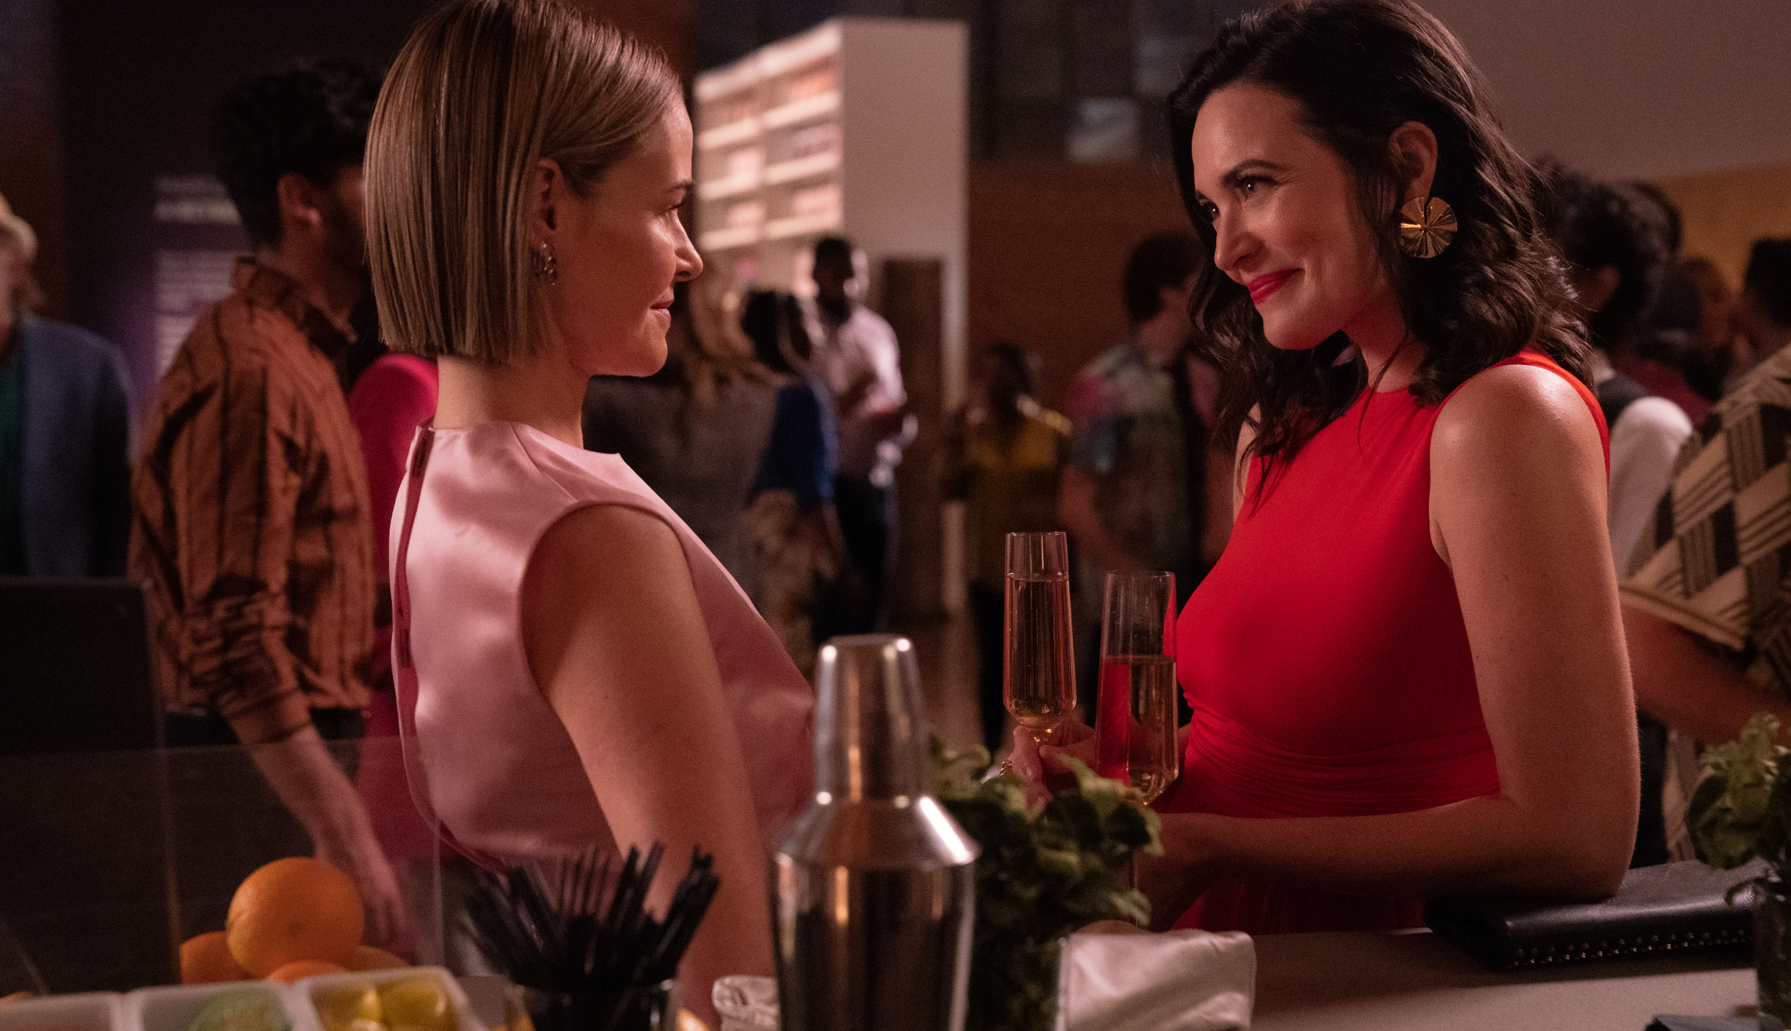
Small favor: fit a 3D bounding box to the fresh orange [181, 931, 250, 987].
[{"bbox_3d":[-0.376,0.268,1.610,0.075,0.073,0.075,0,4,0],"label":"fresh orange"}]

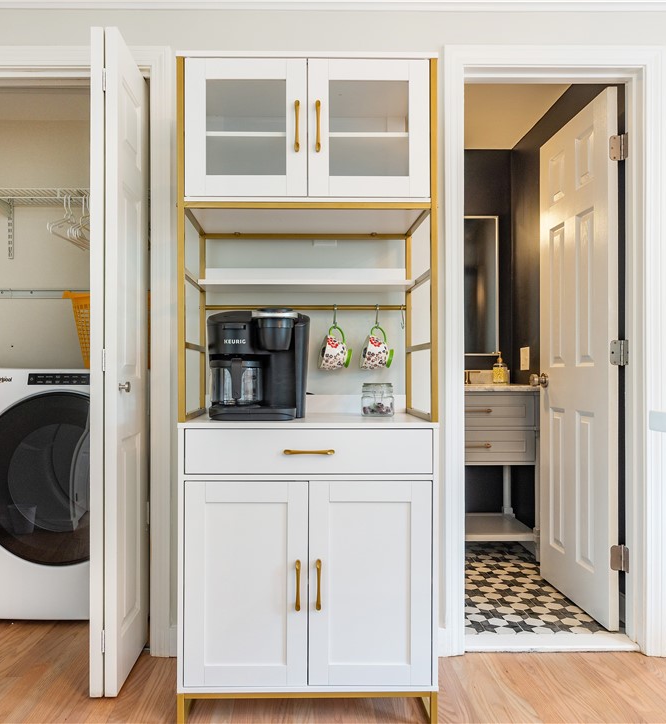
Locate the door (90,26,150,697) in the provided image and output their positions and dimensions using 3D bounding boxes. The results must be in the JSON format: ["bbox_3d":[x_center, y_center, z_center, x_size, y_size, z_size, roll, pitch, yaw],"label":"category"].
[{"bbox_3d":[-0.698,0.003,1.993,0.082,2.007,0.370,0,-1,-3],"label":"door"}]

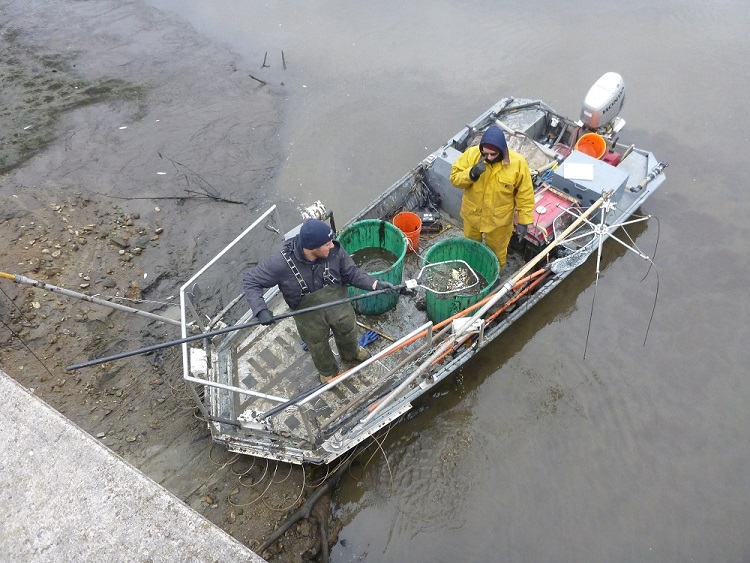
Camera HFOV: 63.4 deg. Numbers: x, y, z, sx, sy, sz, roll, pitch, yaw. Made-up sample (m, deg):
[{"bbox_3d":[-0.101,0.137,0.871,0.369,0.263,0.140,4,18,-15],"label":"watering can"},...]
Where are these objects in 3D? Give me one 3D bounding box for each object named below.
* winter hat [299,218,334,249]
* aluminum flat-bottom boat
[{"bbox_3d":[-0.378,-0.304,3.920,0.225,0.180,0.195,-3,51,2],"label":"winter hat"},{"bbox_3d":[0.673,-0.357,5.786,5.437,1.306,2.101,-37,58,-23],"label":"aluminum flat-bottom boat"}]

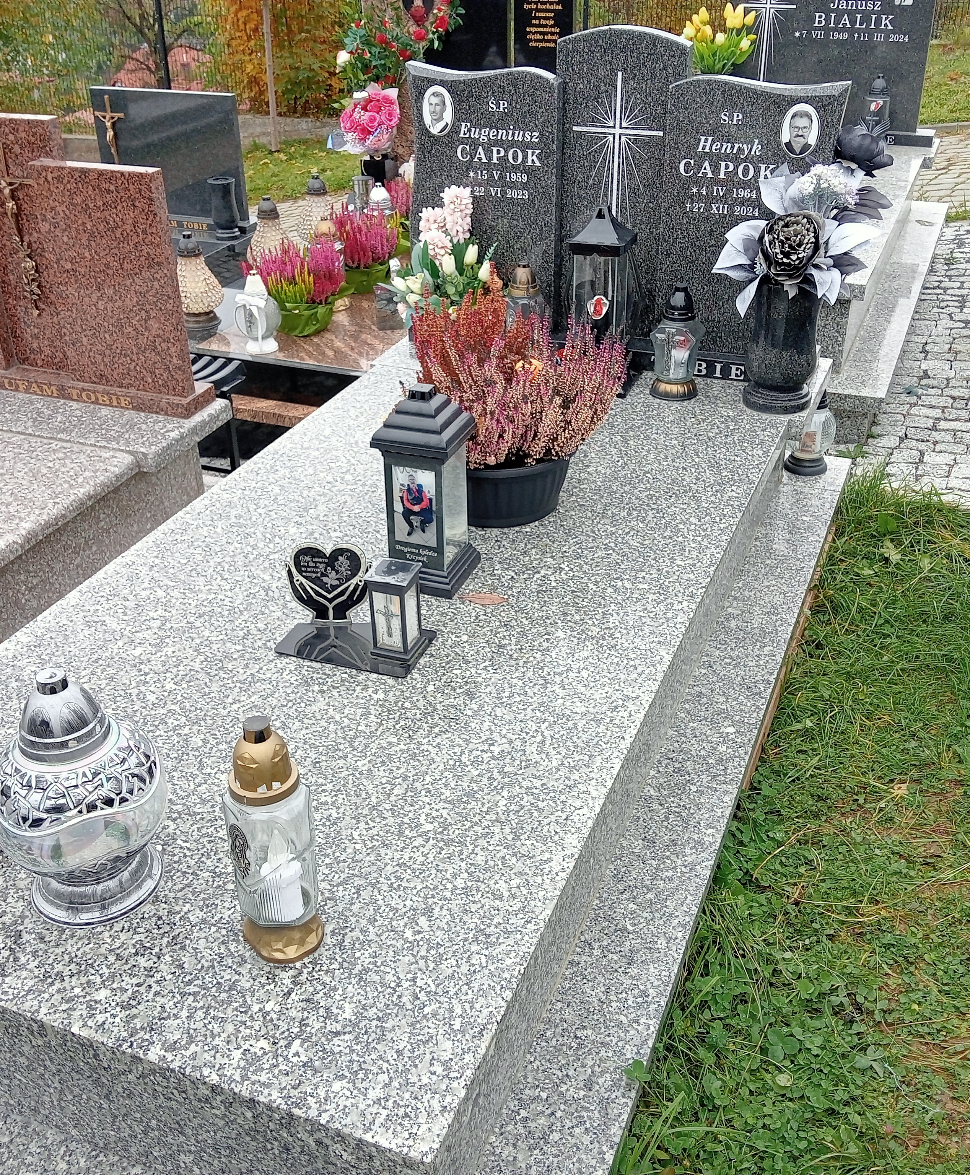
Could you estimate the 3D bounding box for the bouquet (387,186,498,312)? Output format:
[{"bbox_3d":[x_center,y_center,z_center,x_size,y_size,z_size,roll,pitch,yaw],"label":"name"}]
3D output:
[{"bbox_3d":[-0.109,-0.831,3.201,0.265,0.345,0.240,10,30,19],"label":"bouquet"}]

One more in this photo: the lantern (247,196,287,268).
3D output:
[{"bbox_3d":[-0.796,-1.291,4.728,0.195,0.342,0.195,11,31,18],"label":"lantern"}]

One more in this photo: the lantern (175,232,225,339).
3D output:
[{"bbox_3d":[-0.976,-1.036,4.284,0.195,0.342,0.195,11,31,18],"label":"lantern"}]

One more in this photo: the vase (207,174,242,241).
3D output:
[{"bbox_3d":[-1.149,-1.673,5.577,0.122,0.252,0.122,-1,28,0],"label":"vase"}]

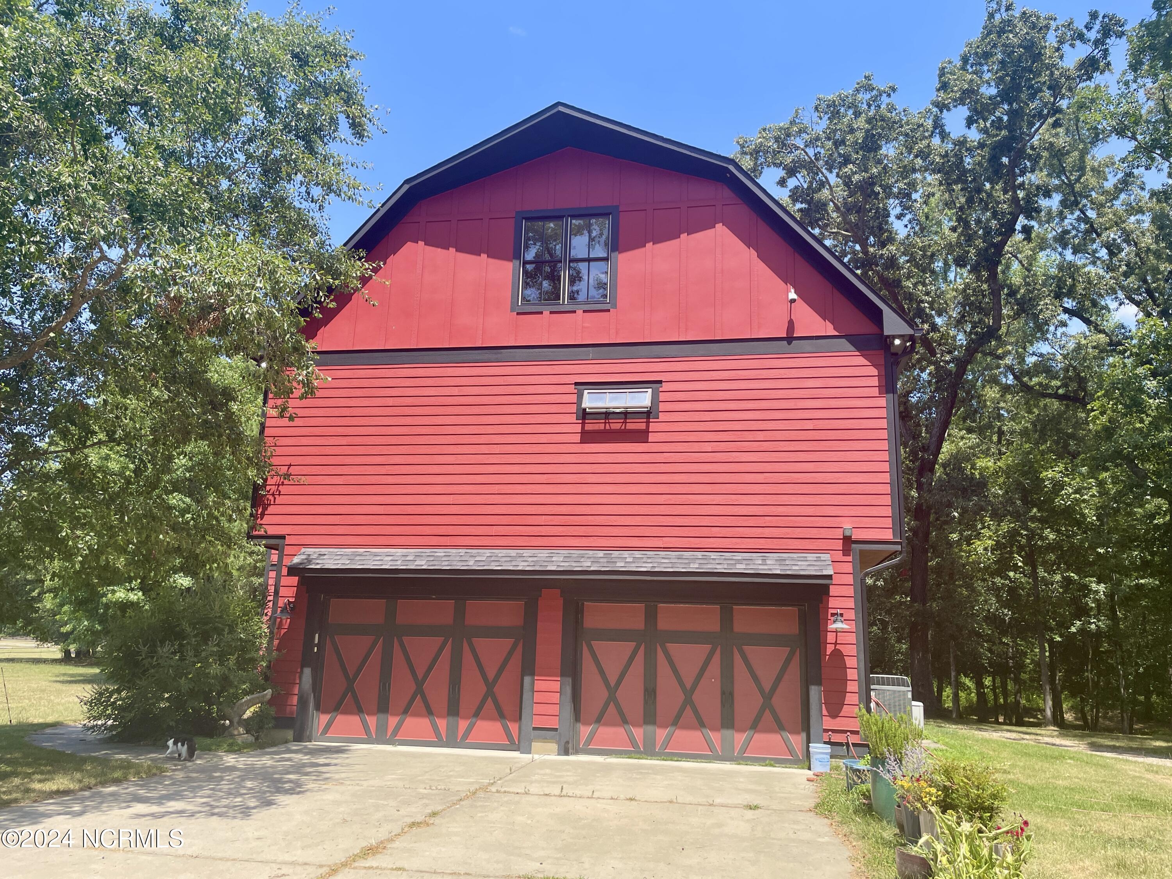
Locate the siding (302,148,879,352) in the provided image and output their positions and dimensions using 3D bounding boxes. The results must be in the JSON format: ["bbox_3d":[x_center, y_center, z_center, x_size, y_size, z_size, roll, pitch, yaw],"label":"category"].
[{"bbox_3d":[-0.338,-3.519,15.951,10.711,3.857,0.200,-1,-14,10],"label":"siding"}]

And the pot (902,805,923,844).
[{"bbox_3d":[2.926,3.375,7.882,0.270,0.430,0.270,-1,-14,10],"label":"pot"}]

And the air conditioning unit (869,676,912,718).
[{"bbox_3d":[5.929,5.323,17.453,0.870,1.140,0.870,-1,-14,10],"label":"air conditioning unit"}]

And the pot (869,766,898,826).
[{"bbox_3d":[2.994,3.475,8.747,0.350,0.640,0.350,-1,-14,10],"label":"pot"}]

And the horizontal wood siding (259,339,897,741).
[{"bbox_3d":[-0.553,1.602,14.740,10.868,6.143,0.200,-1,-14,10],"label":"horizontal wood siding"}]

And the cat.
[{"bbox_3d":[-5.584,4.237,12.147,0.460,0.320,0.160,-7,-16,32],"label":"cat"}]

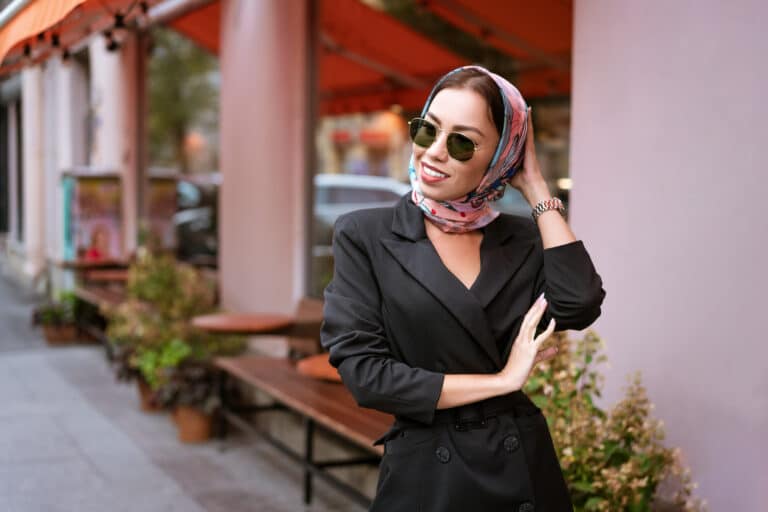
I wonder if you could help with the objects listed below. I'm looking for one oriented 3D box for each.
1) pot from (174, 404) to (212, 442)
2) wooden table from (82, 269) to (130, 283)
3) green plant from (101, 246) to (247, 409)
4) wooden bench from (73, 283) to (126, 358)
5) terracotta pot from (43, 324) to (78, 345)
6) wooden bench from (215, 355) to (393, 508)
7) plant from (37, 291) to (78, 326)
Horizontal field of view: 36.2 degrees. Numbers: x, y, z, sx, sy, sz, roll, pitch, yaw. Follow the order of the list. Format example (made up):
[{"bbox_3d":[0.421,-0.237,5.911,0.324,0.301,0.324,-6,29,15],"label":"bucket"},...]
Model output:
[{"bbox_3d":[-1.062,0.913,6.533,0.200,0.200,0.200,0,5,0],"label":"pot"},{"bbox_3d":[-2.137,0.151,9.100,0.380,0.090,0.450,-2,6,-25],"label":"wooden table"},{"bbox_3d":[-1.223,0.423,6.850,0.650,0.870,0.730,-2,6,-25],"label":"green plant"},{"bbox_3d":[-1.897,0.579,8.817,0.400,0.430,2.200,-2,6,-25],"label":"wooden bench"},{"bbox_3d":[-2.681,0.627,9.716,0.260,0.180,0.290,-2,6,-25],"label":"terracotta pot"},{"bbox_3d":[-0.260,0.888,5.603,0.400,0.430,2.300,-2,6,-25],"label":"wooden bench"},{"bbox_3d":[-2.704,0.435,9.716,0.310,0.290,0.330,-2,6,-25],"label":"plant"}]

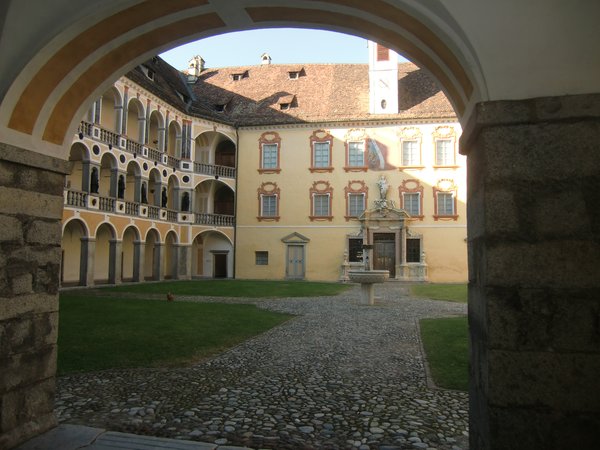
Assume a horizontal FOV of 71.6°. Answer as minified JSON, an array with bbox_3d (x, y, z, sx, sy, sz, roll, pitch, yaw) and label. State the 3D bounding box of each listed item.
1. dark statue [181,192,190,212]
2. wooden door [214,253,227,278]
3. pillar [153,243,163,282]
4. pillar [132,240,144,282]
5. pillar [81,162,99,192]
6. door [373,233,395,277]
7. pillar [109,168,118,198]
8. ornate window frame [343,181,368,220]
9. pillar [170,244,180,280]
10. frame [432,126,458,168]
[{"bbox_3d":[-9.284,-1.809,33.625,0.660,1.580,0.500,5,-6,-41],"label":"dark statue"},{"bbox_3d":[-6.937,3.547,36.300,1.121,2.163,0.200,0,-5,8],"label":"wooden door"},{"bbox_3d":[-10.795,2.872,32.024,0.550,2.850,0.520,-1,-5,22],"label":"pillar"},{"bbox_3d":[-11.596,2.694,30.082,0.560,2.880,0.520,-1,-5,22],"label":"pillar"},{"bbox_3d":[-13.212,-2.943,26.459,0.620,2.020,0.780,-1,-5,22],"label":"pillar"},{"bbox_3d":[7.203,2.623,35.314,1.860,3.720,0.200,0,-5,9],"label":"door"},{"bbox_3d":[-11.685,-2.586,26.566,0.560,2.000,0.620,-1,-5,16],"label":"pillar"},{"bbox_3d":[4.547,-1.906,33.388,1.885,3.277,0.300,0,-5,7],"label":"ornate window frame"},{"bbox_3d":[-9.983,3.040,34.021,0.550,2.850,0.580,-1,-5,22],"label":"pillar"},{"bbox_3d":[11.578,-6.124,32.831,2.054,3.393,0.300,0,-5,7],"label":"frame"}]

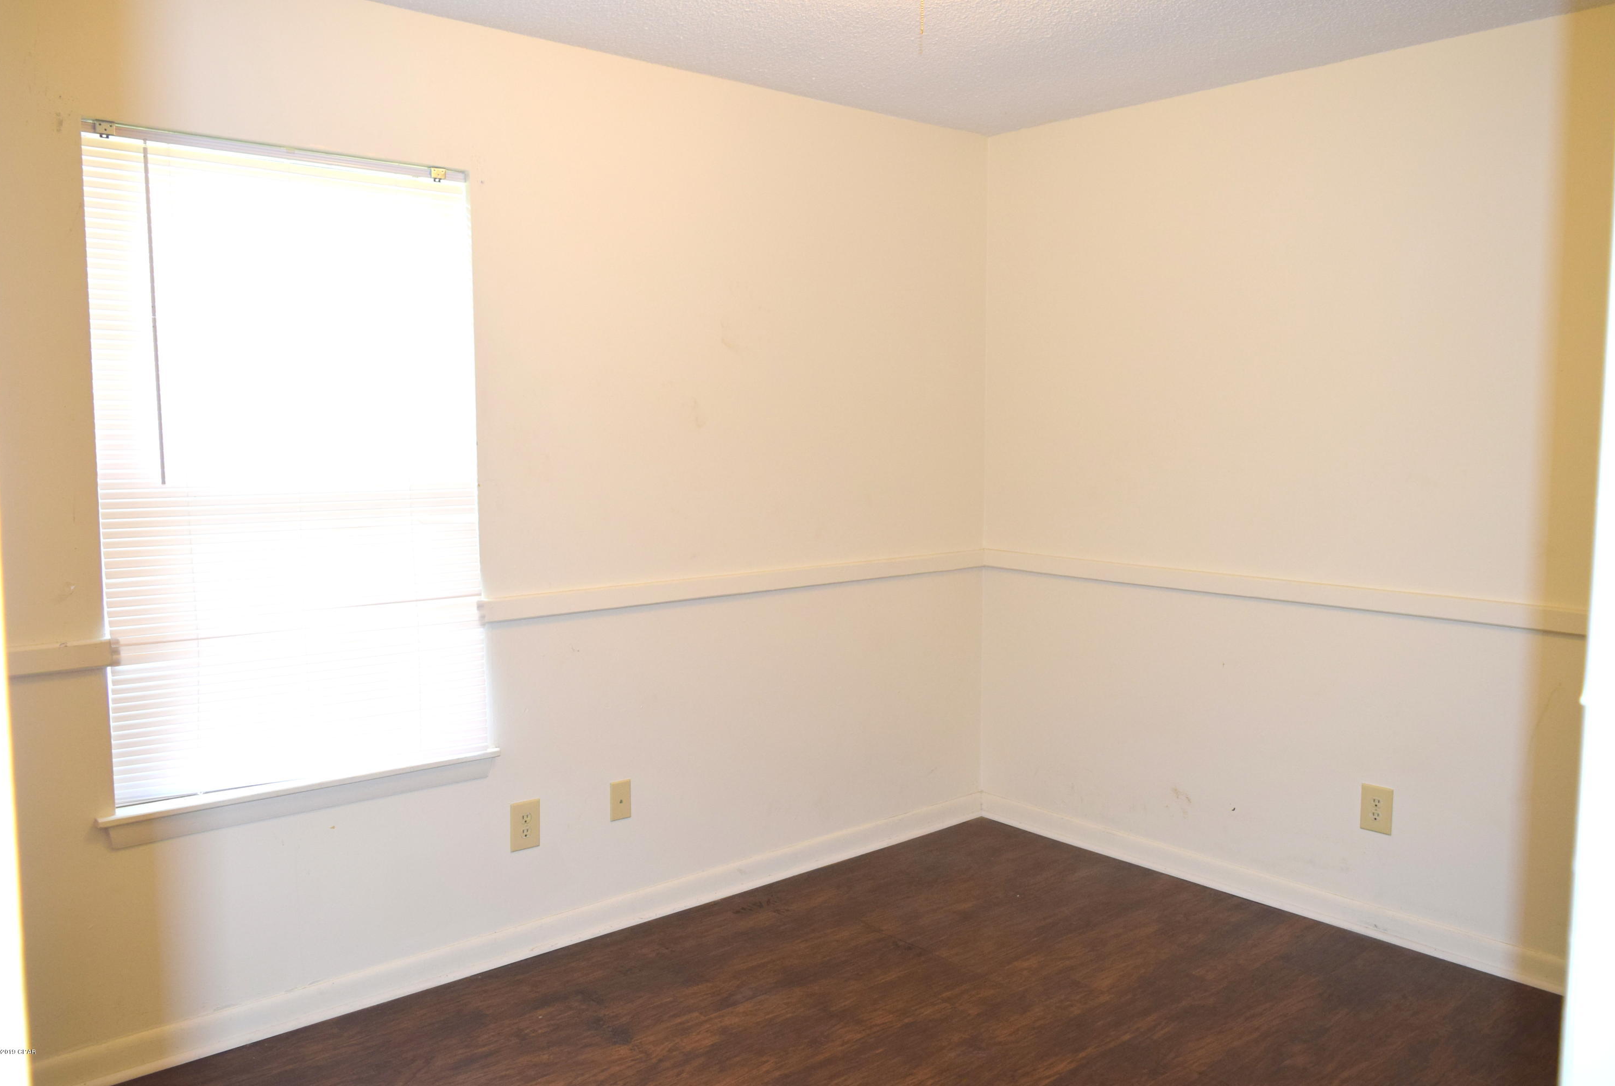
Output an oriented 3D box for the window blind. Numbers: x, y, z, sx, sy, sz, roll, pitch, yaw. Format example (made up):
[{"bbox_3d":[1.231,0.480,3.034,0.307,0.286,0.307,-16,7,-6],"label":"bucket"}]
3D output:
[{"bbox_3d":[-1.196,-0.172,2.901,0.860,1.480,0.030,-5,7,-40],"label":"window blind"}]

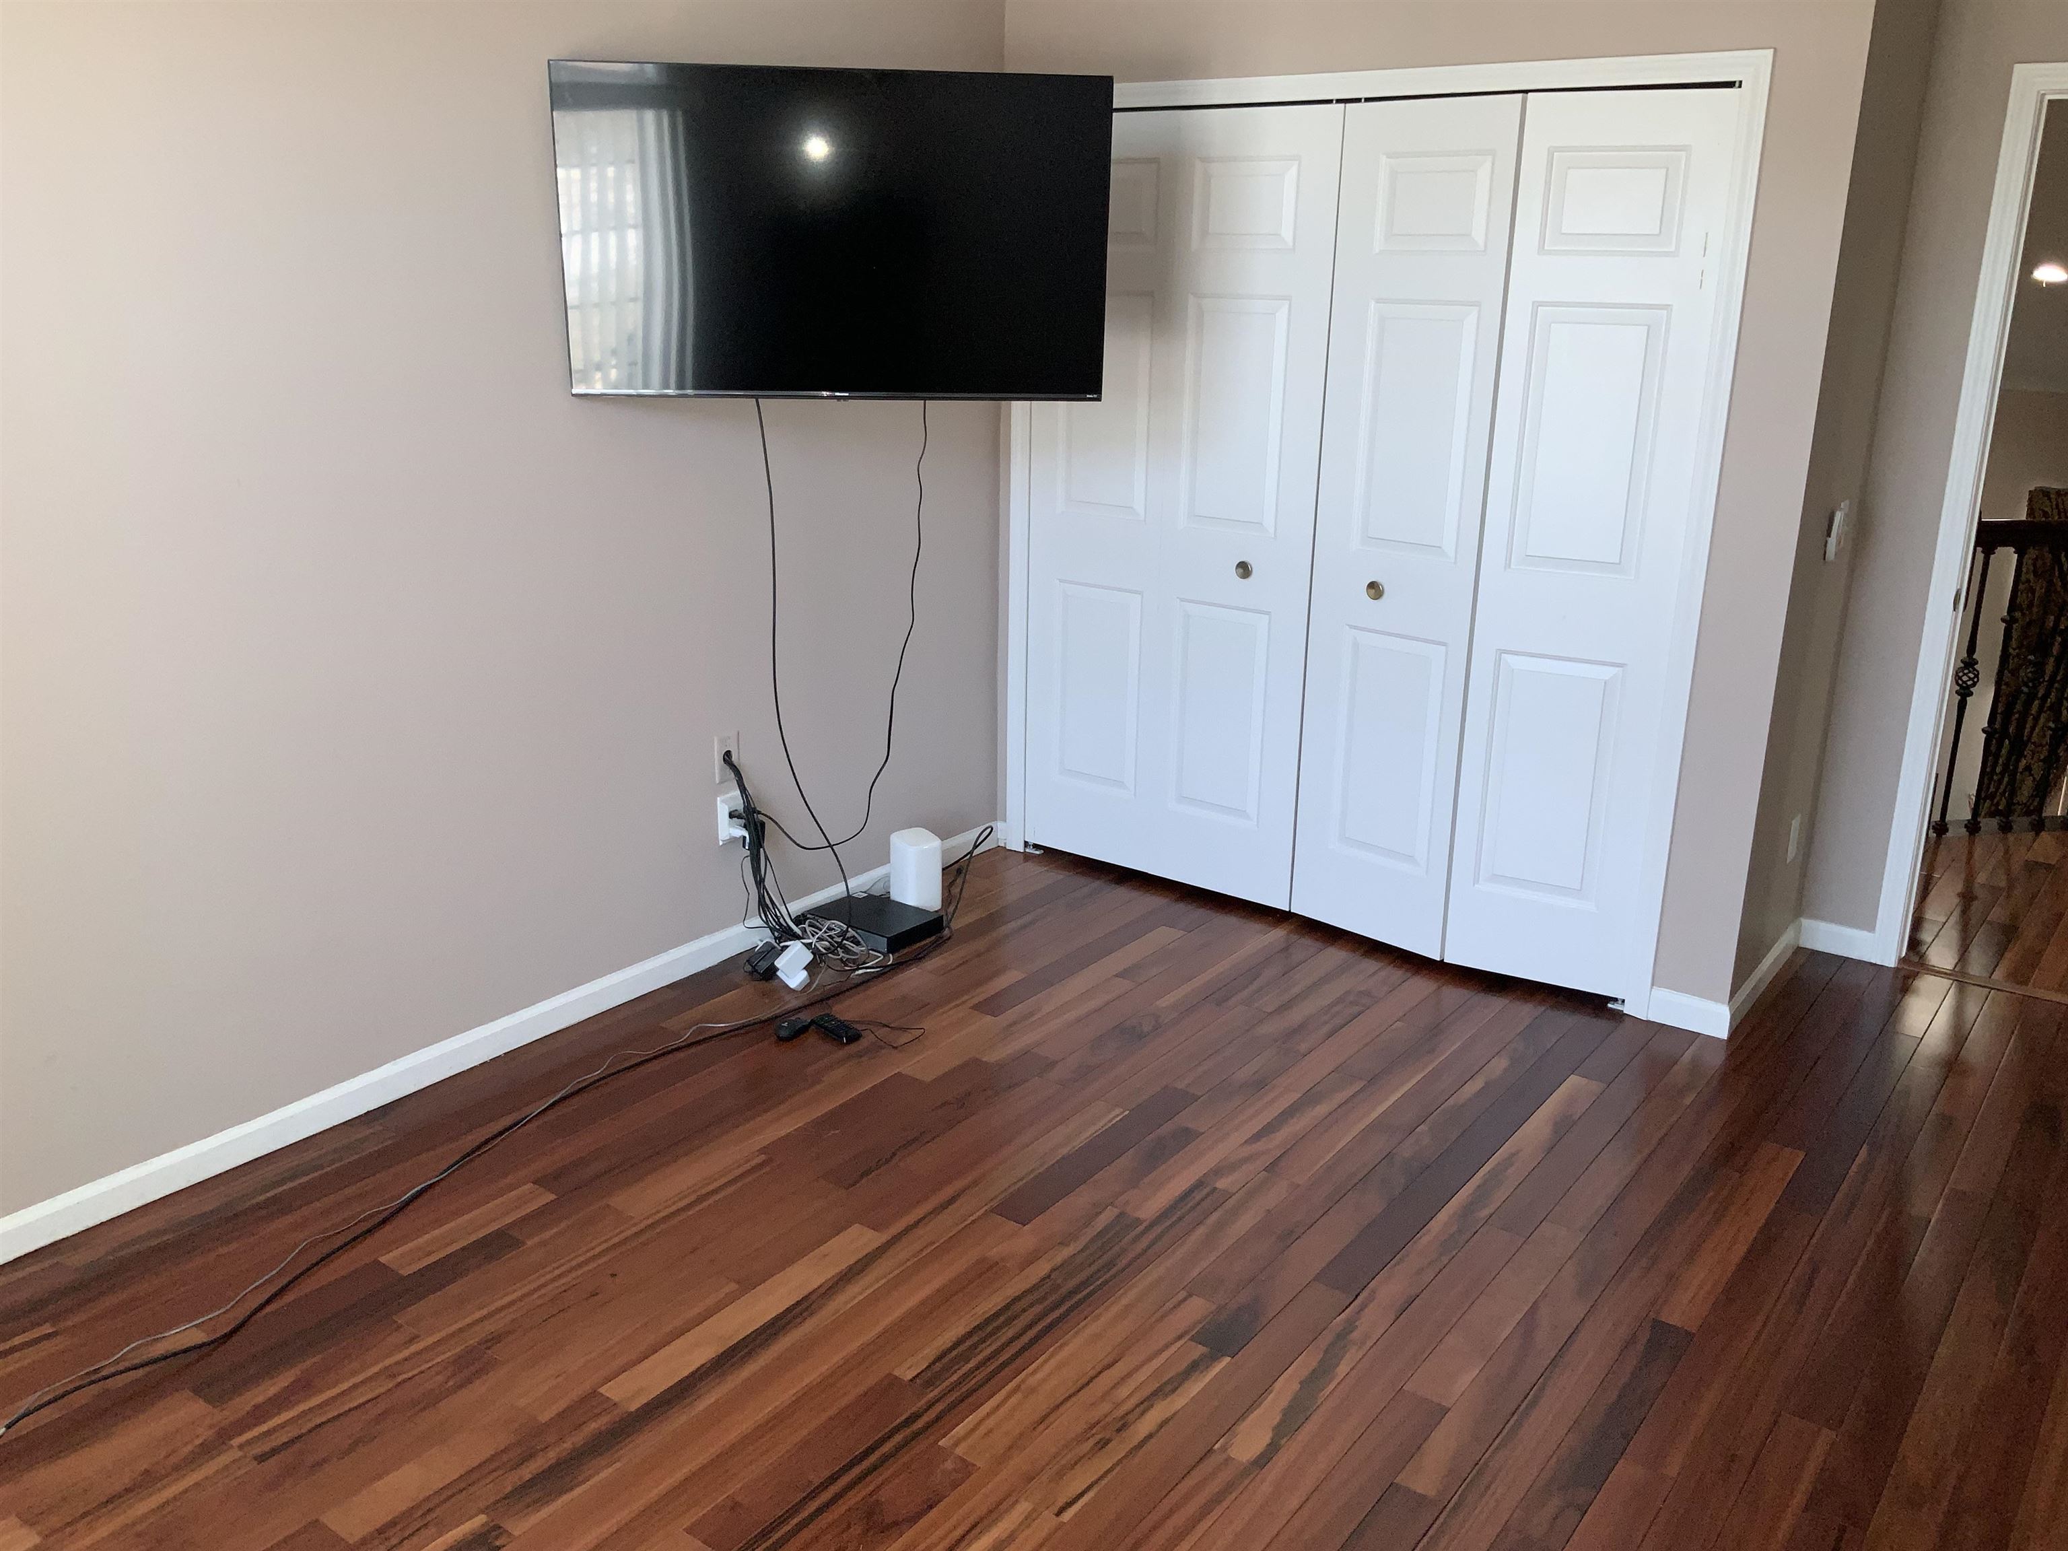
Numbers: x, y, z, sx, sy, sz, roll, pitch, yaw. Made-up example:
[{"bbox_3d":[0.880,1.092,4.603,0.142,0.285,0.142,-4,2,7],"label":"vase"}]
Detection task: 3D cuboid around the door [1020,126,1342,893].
[{"bbox_3d":[0.362,-0.693,4.624,0.890,2.027,0.040,13,21,35],"label":"door"}]

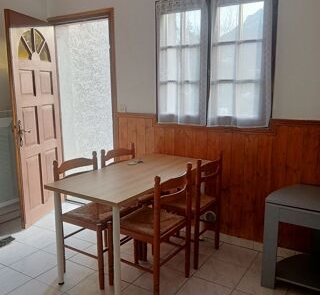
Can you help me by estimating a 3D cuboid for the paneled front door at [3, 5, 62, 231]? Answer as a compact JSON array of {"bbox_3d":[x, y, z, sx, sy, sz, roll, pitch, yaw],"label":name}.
[{"bbox_3d":[-1.298,-0.289,3.666,0.045,2.080,0.785,2,12,14],"label":"paneled front door"}]

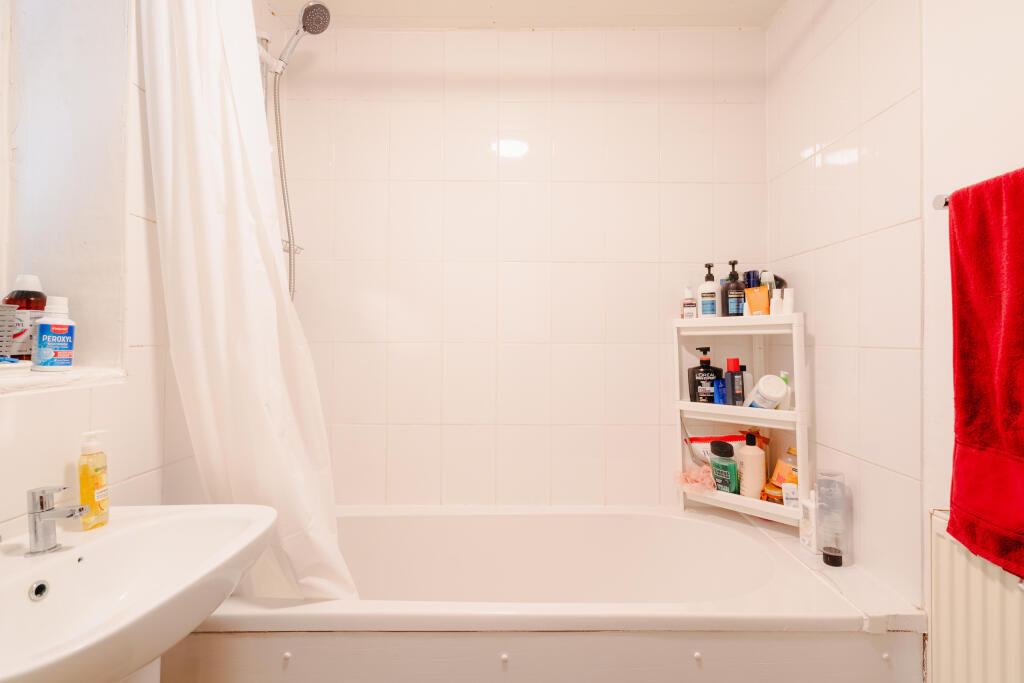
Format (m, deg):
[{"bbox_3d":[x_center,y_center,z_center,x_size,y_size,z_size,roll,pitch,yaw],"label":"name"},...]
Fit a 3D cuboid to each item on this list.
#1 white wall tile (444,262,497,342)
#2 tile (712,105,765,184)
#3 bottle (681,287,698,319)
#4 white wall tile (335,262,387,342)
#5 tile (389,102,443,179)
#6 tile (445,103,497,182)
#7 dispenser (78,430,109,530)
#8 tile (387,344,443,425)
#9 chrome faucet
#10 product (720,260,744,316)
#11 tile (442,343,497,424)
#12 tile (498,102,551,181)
[{"bbox_3d":[-0.154,-0.143,1.685,0.199,0.298,0.010,0,0,0],"label":"white wall tile"},{"bbox_3d":[0.864,-0.752,1.727,0.202,0.303,0.010,0,-1,0],"label":"tile"},{"bbox_3d":[0.646,-0.141,1.651,0.061,0.118,0.037,0,-1,27],"label":"bottle"},{"bbox_3d":[-0.560,-0.148,1.685,0.200,0.300,0.010,0,-1,-1],"label":"white wall tile"},{"bbox_3d":[-0.355,-0.750,1.698,0.200,0.300,0.010,0,-1,-1],"label":"tile"},{"bbox_3d":[-0.156,-0.758,1.724,0.202,0.303,0.010,0,-1,0],"label":"tile"},{"bbox_3d":[-0.794,0.261,0.865,0.036,0.180,0.048,0,0,7],"label":"dispenser"},{"bbox_3d":[-0.360,0.155,1.682,0.200,0.300,0.010,0,-1,-1],"label":"tile"},{"bbox_3d":[-0.768,0.299,0.766,0.090,0.108,0.046,0,0,1],"label":"chrome faucet"},{"bbox_3d":[0.774,-0.185,1.591,0.081,0.193,0.055,0,-1,27],"label":"product"},{"bbox_3d":[-0.156,0.157,1.683,0.199,0.298,0.010,0,0,0],"label":"tile"},{"bbox_3d":[0.049,-0.750,1.711,0.201,0.302,0.014,0,0,0],"label":"tile"}]

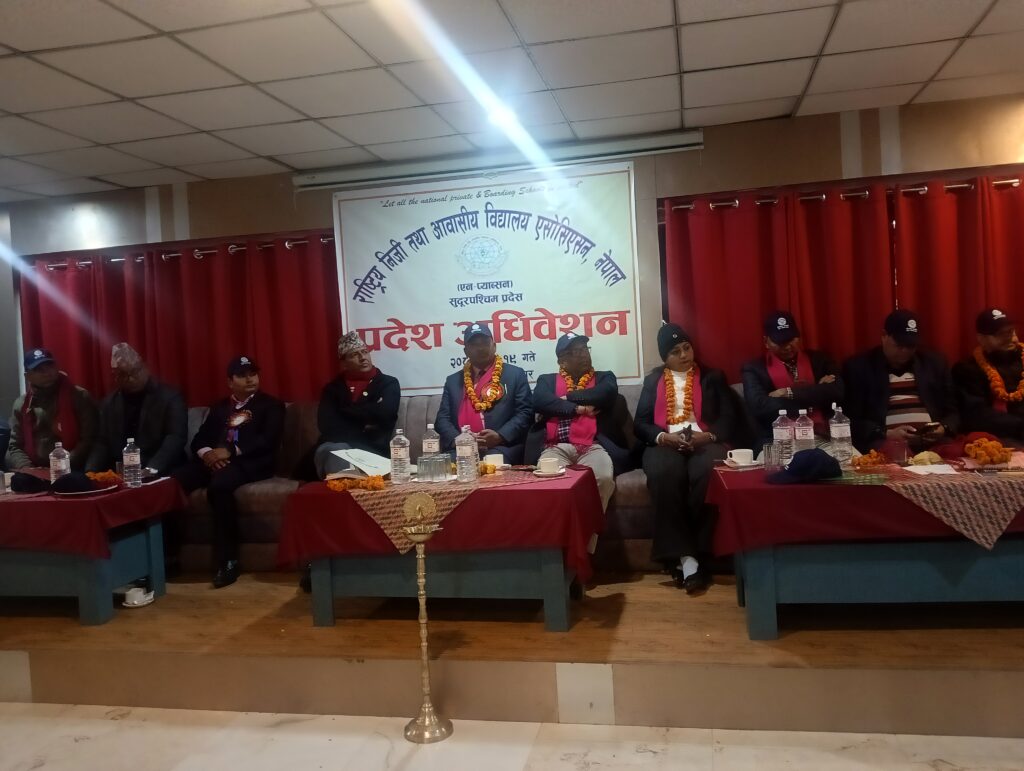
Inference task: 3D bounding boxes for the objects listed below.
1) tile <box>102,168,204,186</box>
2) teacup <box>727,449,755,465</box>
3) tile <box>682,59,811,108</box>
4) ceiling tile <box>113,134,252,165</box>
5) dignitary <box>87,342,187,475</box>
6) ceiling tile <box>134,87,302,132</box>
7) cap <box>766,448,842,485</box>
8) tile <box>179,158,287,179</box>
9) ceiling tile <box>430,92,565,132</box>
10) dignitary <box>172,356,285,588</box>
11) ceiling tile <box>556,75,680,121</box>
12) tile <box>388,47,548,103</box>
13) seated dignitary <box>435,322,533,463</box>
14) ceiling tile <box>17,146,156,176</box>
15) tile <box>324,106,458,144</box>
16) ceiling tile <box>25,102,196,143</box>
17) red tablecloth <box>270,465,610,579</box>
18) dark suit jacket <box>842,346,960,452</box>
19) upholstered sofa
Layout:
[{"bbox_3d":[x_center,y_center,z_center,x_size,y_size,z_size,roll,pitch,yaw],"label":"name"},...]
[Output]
[{"bbox_3d":[-2.296,-1.330,5.111,0.595,0.020,0.414,-3,3,12],"label":"tile"},{"bbox_3d":[0.949,0.294,3.302,0.103,0.062,0.085,-3,3,12],"label":"teacup"},{"bbox_3d":[1.121,-1.459,3.860,0.600,0.020,0.600,-3,3,12],"label":"tile"},{"bbox_3d":[-1.822,-1.322,4.490,0.600,0.020,0.600,-3,3,12],"label":"ceiling tile"},{"bbox_3d":[-2.226,0.411,4.714,0.560,1.333,0.800,-3,3,3],"label":"dignitary"},{"bbox_3d":[-1.348,-1.304,3.777,0.600,0.020,0.600,-3,3,12],"label":"ceiling tile"},{"bbox_3d":[1.136,0.305,3.109,0.275,0.112,0.190,-3,3,0],"label":"cap"},{"bbox_3d":[-1.717,-1.351,4.966,0.600,0.020,0.400,-3,3,12],"label":"tile"},{"bbox_3d":[-0.057,-1.399,4.108,0.600,0.020,0.600,-3,3,12],"label":"ceiling tile"},{"bbox_3d":[-1.557,0.421,4.426,0.530,1.150,0.880,-3,3,2],"label":"dignitary"},{"bbox_3d":[0.534,-1.432,3.999,0.595,0.020,0.595,-3,3,12],"label":"ceiling tile"},{"bbox_3d":[-0.174,-1.361,3.534,0.600,0.020,0.600,-3,3,12],"label":"tile"},{"bbox_3d":[-0.182,0.321,4.296,0.580,1.310,0.820,-3,3,7],"label":"seated dignitary"},{"bbox_3d":[-2.404,-1.292,4.600,0.600,0.020,0.600,-3,3,12],"label":"ceiling tile"},{"bbox_3d":[-0.641,-1.379,4.252,0.600,0.020,0.600,-3,3,12],"label":"tile"},{"bbox_3d":[-1.940,-1.282,3.889,0.600,0.020,0.600,-3,3,12],"label":"ceiling tile"},{"bbox_3d":[-0.272,0.584,3.407,1.280,0.380,0.560,-3,3,12],"label":"red tablecloth"},{"bbox_3d":[1.898,0.075,3.911,0.570,0.518,0.440,-3,3,9],"label":"dark suit jacket"},{"bbox_3d":[-0.499,0.495,4.481,3.550,0.860,0.880,-3,3,12],"label":"upholstered sofa"}]

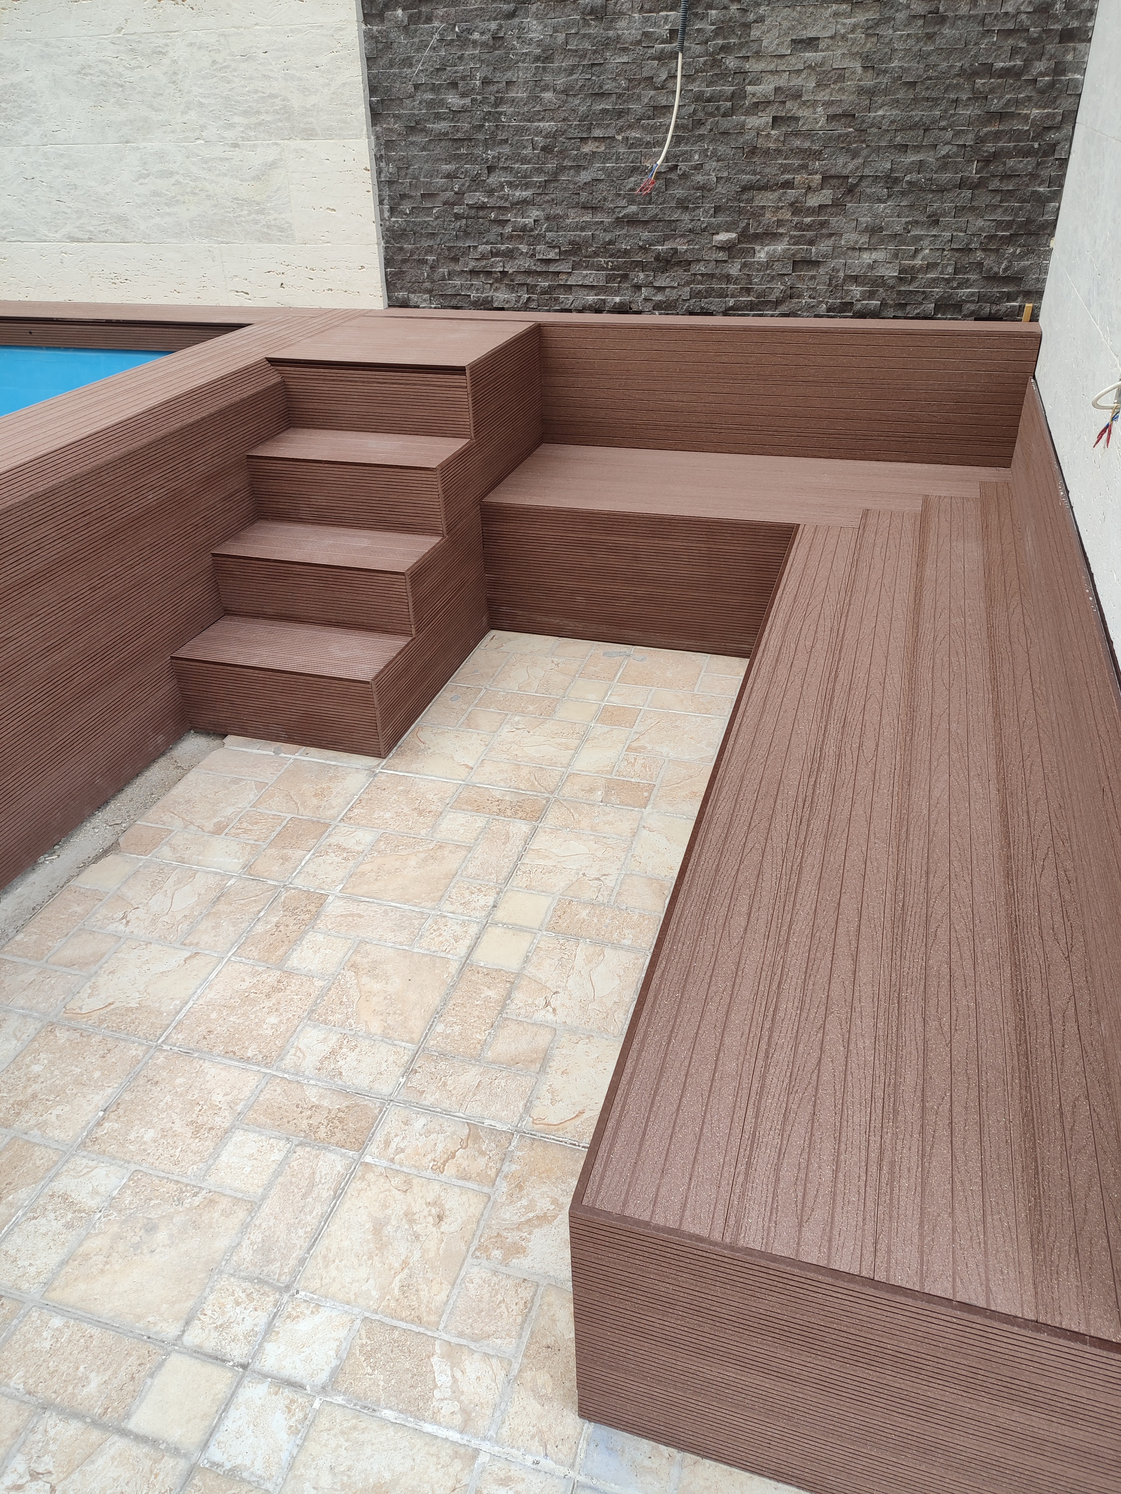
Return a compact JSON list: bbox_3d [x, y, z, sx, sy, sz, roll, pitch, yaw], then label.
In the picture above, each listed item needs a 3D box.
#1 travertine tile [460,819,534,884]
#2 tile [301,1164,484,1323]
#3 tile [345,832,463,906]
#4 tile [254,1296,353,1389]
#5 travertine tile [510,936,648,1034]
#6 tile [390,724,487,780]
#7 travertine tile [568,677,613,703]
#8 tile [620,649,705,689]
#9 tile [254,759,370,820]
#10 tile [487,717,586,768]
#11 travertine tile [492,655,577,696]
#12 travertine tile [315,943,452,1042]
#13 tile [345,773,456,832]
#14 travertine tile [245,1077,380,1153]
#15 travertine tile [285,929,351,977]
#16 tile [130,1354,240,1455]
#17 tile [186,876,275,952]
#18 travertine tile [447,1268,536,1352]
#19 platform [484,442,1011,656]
[{"bbox_3d":[-0.137,0.233,2.280,0.098,0.014,0.214,7,34,16],"label":"travertine tile"},{"bbox_3d":[-0.238,0.722,1.513,0.206,0.014,0.211,7,34,16],"label":"tile"},{"bbox_3d":[-0.329,0.266,2.226,0.206,0.012,0.201,7,34,16],"label":"tile"},{"bbox_3d":[-0.343,0.802,1.393,0.097,0.014,0.100,7,34,16],"label":"tile"},{"bbox_3d":[0.032,0.447,1.943,0.218,0.012,0.215,8,34,15],"label":"travertine tile"},{"bbox_3d":[-0.307,0.018,2.634,0.218,0.012,0.217,8,34,15],"label":"tile"},{"bbox_3d":[0.081,-0.150,2.872,0.096,0.014,0.111,7,34,16],"label":"travertine tile"},{"bbox_3d":[0.292,-0.217,2.963,0.218,0.012,0.216,8,34,15],"label":"tile"},{"bbox_3d":[-0.595,0.106,2.515,0.224,0.012,0.215,8,34,15],"label":"tile"},{"bbox_3d":[-0.057,-0.011,2.675,0.218,0.013,0.211,8,34,16],"label":"tile"},{"bbox_3d":[-0.067,-0.203,2.962,0.219,0.012,0.206,8,34,15],"label":"travertine tile"},{"bbox_3d":[-0.324,0.459,1.935,0.219,0.012,0.214,8,34,15],"label":"travertine tile"},{"bbox_3d":[-0.372,0.136,2.451,0.207,0.014,0.207,7,34,16],"label":"tile"},{"bbox_3d":[-0.406,0.606,1.708,0.215,0.012,0.099,8,34,15],"label":"travertine tile"},{"bbox_3d":[-0.469,0.408,2.025,0.106,0.012,0.102,8,34,15],"label":"travertine tile"},{"bbox_3d":[-0.484,0.845,1.336,0.105,0.012,0.097,8,34,15],"label":"tile"},{"bbox_3d":[-0.672,0.349,2.132,0.103,0.012,0.213,8,34,15],"label":"tile"},{"bbox_3d":[-0.094,0.773,1.423,0.104,0.012,0.098,8,34,15],"label":"travertine tile"},{"bbox_3d":[0.561,-0.593,3.151,1.465,0.418,0.595,8,34,16],"label":"platform"}]

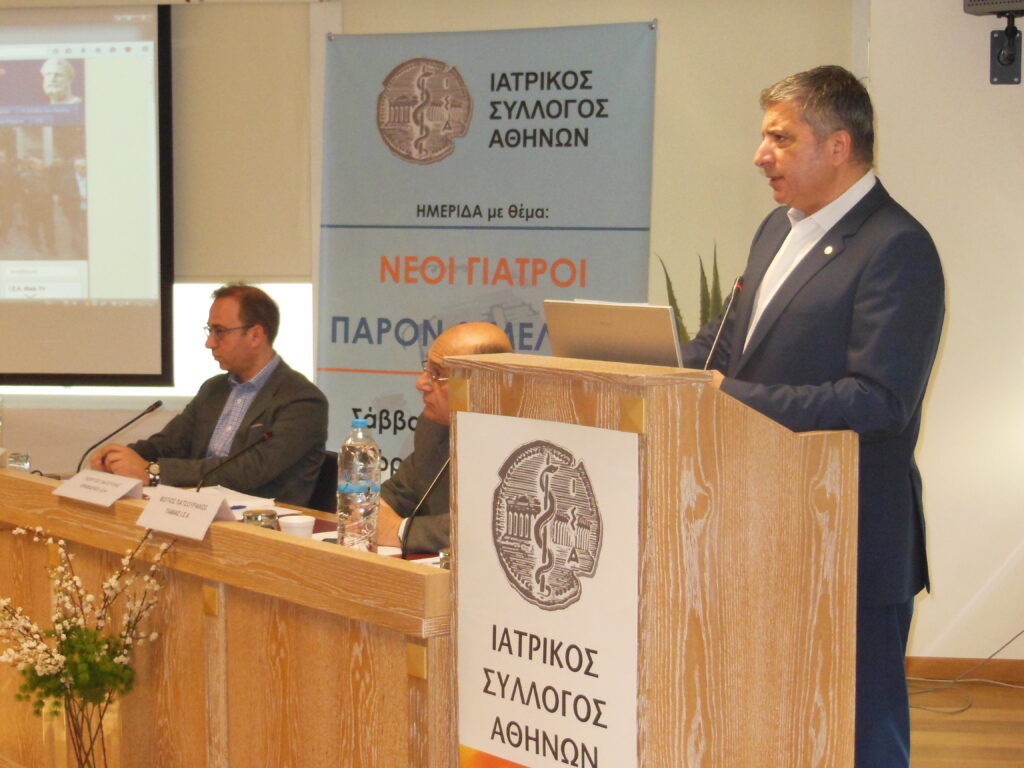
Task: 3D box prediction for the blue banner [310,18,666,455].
[{"bbox_3d":[-0.090,0.027,5.695,1.000,2.000,0.080,2,3,24],"label":"blue banner"}]

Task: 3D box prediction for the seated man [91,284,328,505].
[{"bbox_3d":[-0.800,0.388,5.476,0.680,1.300,0.520,-3,6,-34],"label":"seated man"}]

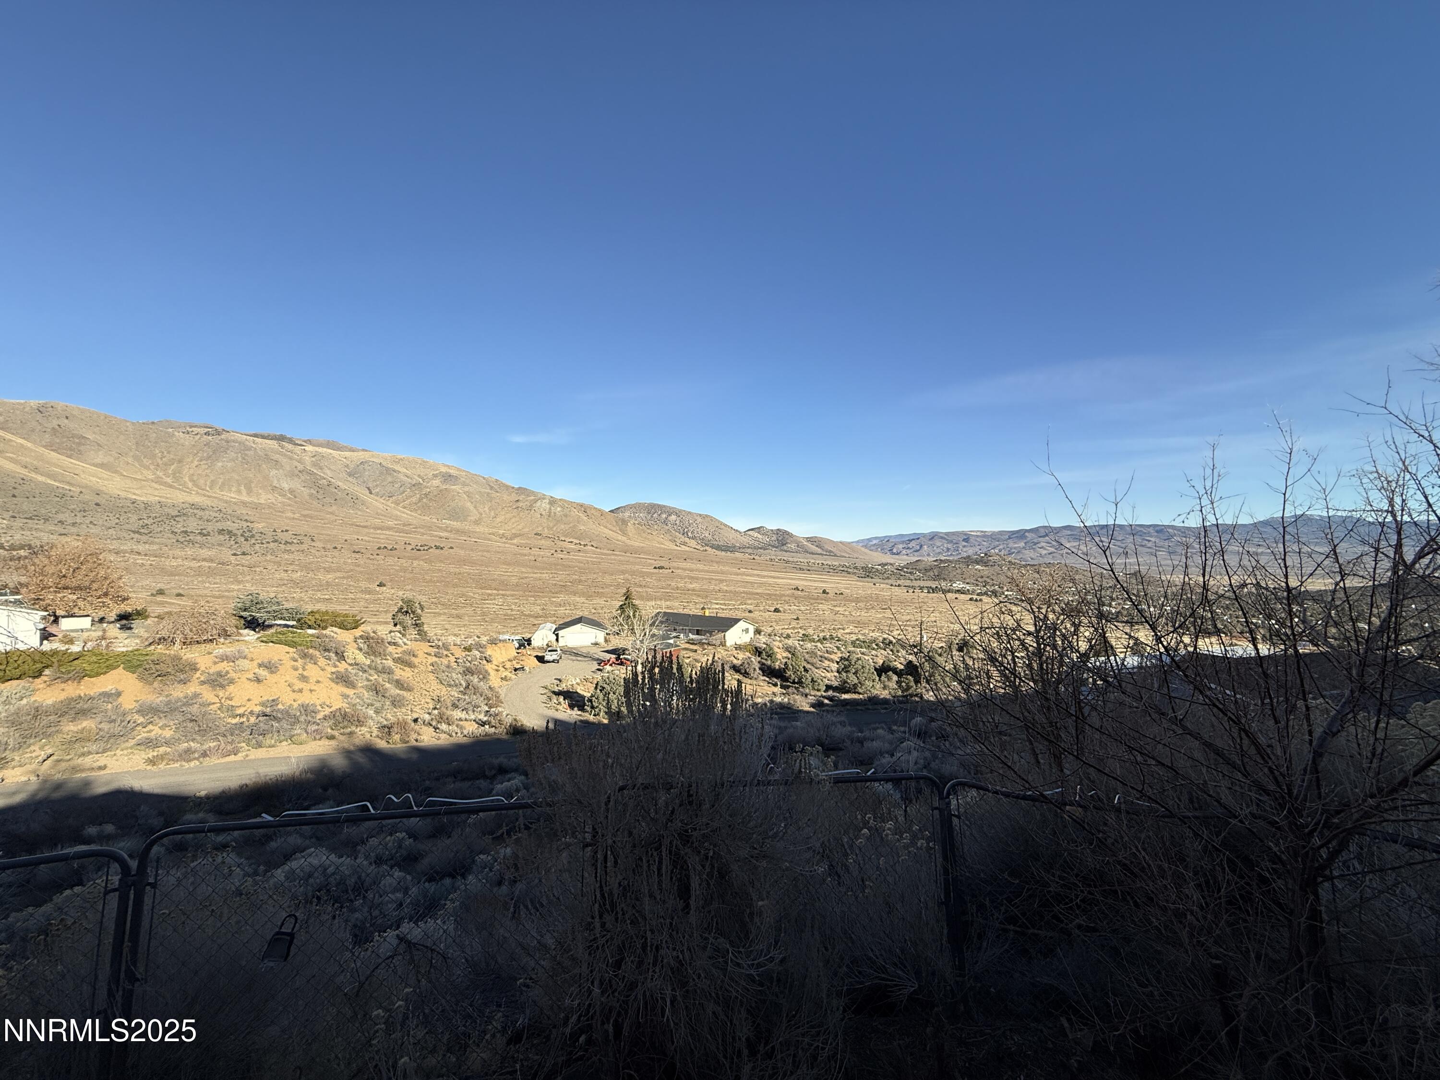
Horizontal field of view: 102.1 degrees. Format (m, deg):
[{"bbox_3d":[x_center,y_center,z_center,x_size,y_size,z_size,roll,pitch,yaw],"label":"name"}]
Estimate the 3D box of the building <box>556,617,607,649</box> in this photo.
[{"bbox_3d":[-24.717,16.287,104.499,9.100,4.050,9.800,0,-1,-13],"label":"building"}]

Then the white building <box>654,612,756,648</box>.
[{"bbox_3d":[-4.166,16.372,109.659,20.200,4.400,9.000,-1,-1,37],"label":"white building"}]

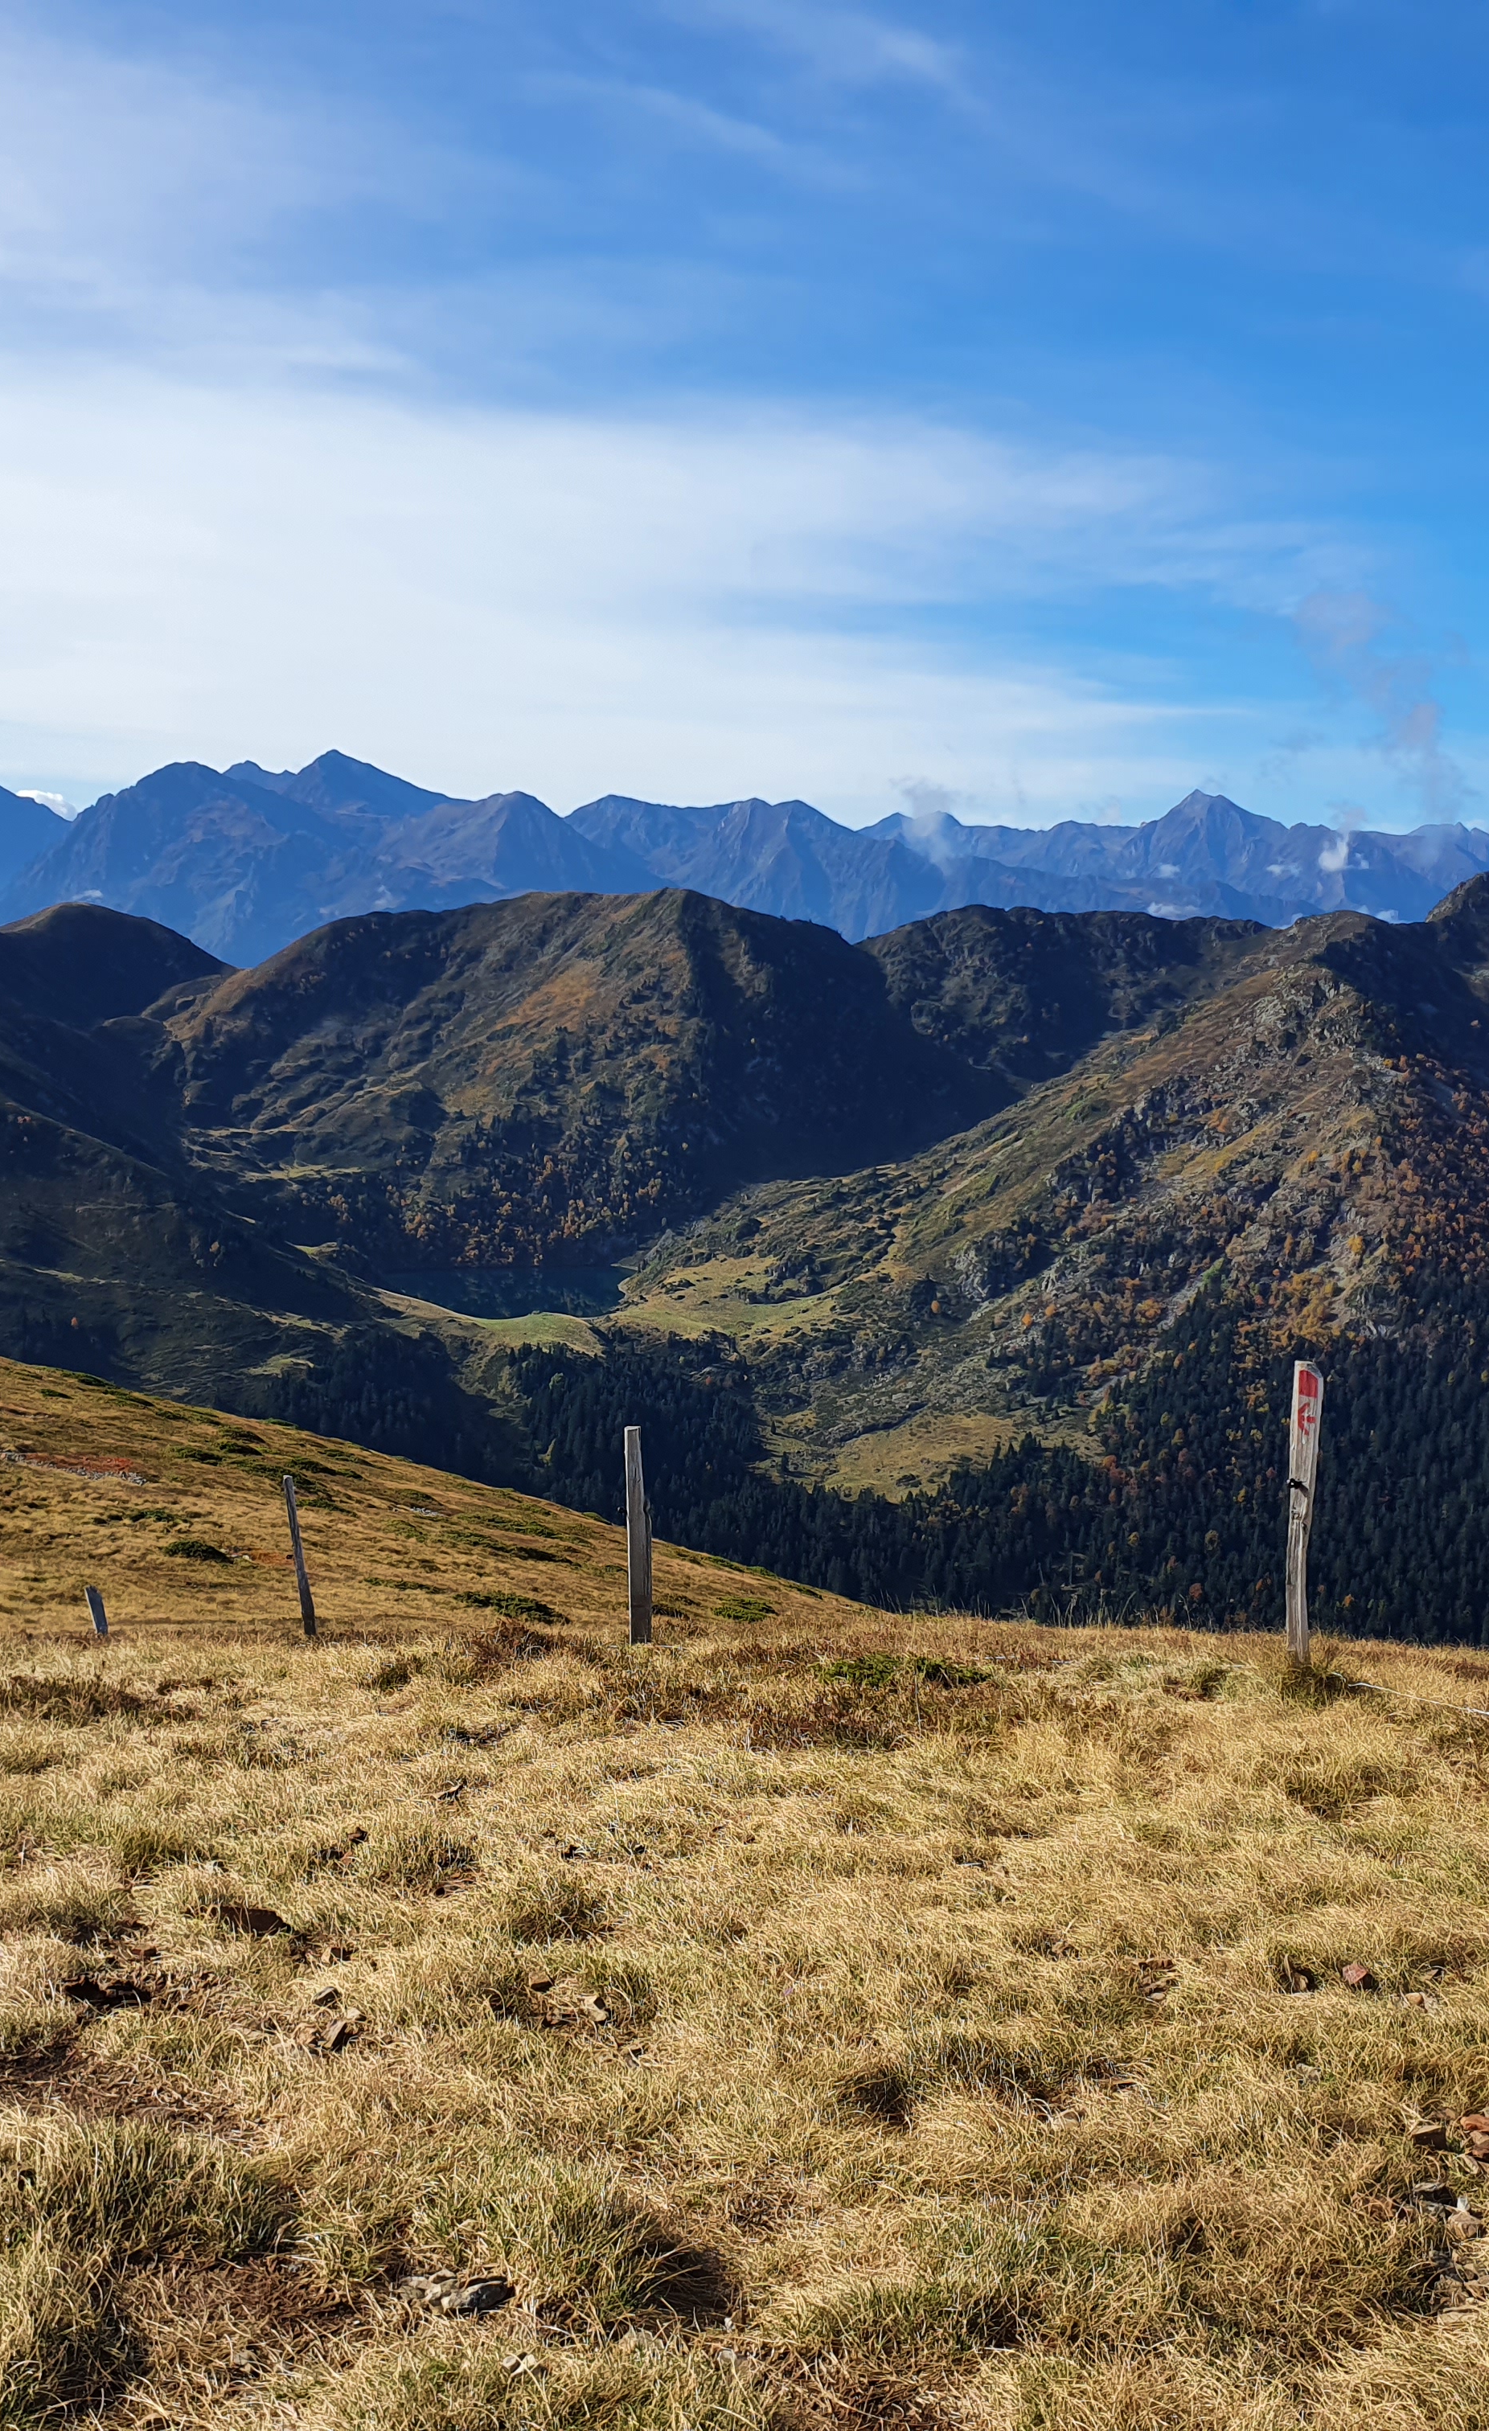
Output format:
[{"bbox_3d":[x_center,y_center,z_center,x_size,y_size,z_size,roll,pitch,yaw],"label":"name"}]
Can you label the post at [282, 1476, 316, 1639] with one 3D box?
[{"bbox_3d":[-2.829,2.185,15.500,0.080,1.070,0.080,-7,6,0],"label":"post"}]

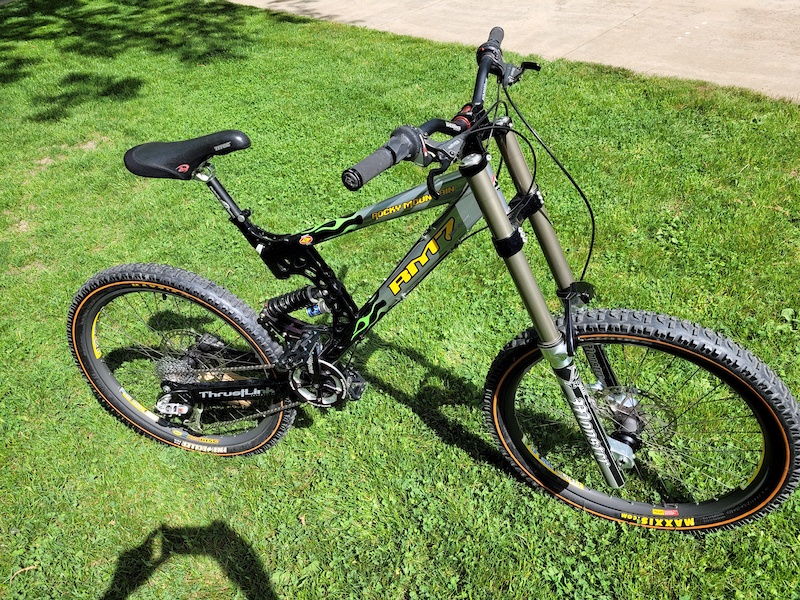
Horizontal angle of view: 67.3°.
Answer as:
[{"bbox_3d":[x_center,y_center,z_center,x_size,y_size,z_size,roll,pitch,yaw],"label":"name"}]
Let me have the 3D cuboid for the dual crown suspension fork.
[{"bbox_3d":[0.343,0.054,1.259,0.140,0.862,0.185,-10,31,35],"label":"dual crown suspension fork"}]

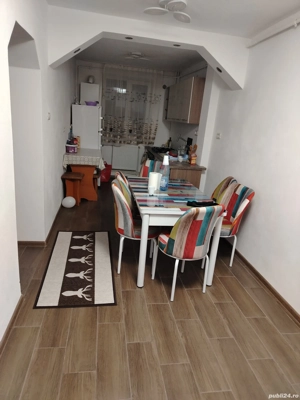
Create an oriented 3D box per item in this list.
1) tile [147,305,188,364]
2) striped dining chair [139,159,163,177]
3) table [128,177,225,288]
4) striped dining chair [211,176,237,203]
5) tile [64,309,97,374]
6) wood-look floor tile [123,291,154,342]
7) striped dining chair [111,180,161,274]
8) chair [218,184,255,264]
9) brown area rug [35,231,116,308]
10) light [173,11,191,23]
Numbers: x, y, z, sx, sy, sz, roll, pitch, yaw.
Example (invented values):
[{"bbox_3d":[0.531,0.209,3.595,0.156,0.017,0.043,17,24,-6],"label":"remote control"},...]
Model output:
[{"bbox_3d":[0.119,0.988,2.083,0.200,0.010,0.600,2,18,-10],"label":"tile"},{"bbox_3d":[0.065,-0.086,3.975,0.430,0.880,0.500,2,18,-10],"label":"striped dining chair"},{"bbox_3d":[0.199,0.291,3.008,0.765,0.770,1.120,2,18,-10],"label":"table"},{"bbox_3d":[0.700,0.132,3.485,0.500,0.880,0.430,1,18,-15],"label":"striped dining chair"},{"bbox_3d":[-0.475,0.964,1.974,0.200,0.010,0.600,2,18,-10],"label":"tile"},{"bbox_3d":[-0.110,0.918,2.233,0.200,0.010,0.600,2,18,-10],"label":"wood-look floor tile"},{"bbox_3d":[-0.137,0.271,2.787,0.500,0.880,0.430,4,18,-6],"label":"striped dining chair"},{"bbox_3d":[0.761,0.267,3.075,0.500,0.880,0.430,0,18,-16],"label":"chair"},{"bbox_3d":[-0.720,0.635,2.906,0.650,0.010,1.445,2,18,-11],"label":"brown area rug"},{"bbox_3d":[0.299,-1.693,2.570,0.190,0.060,0.190,2,18,-10],"label":"light"}]

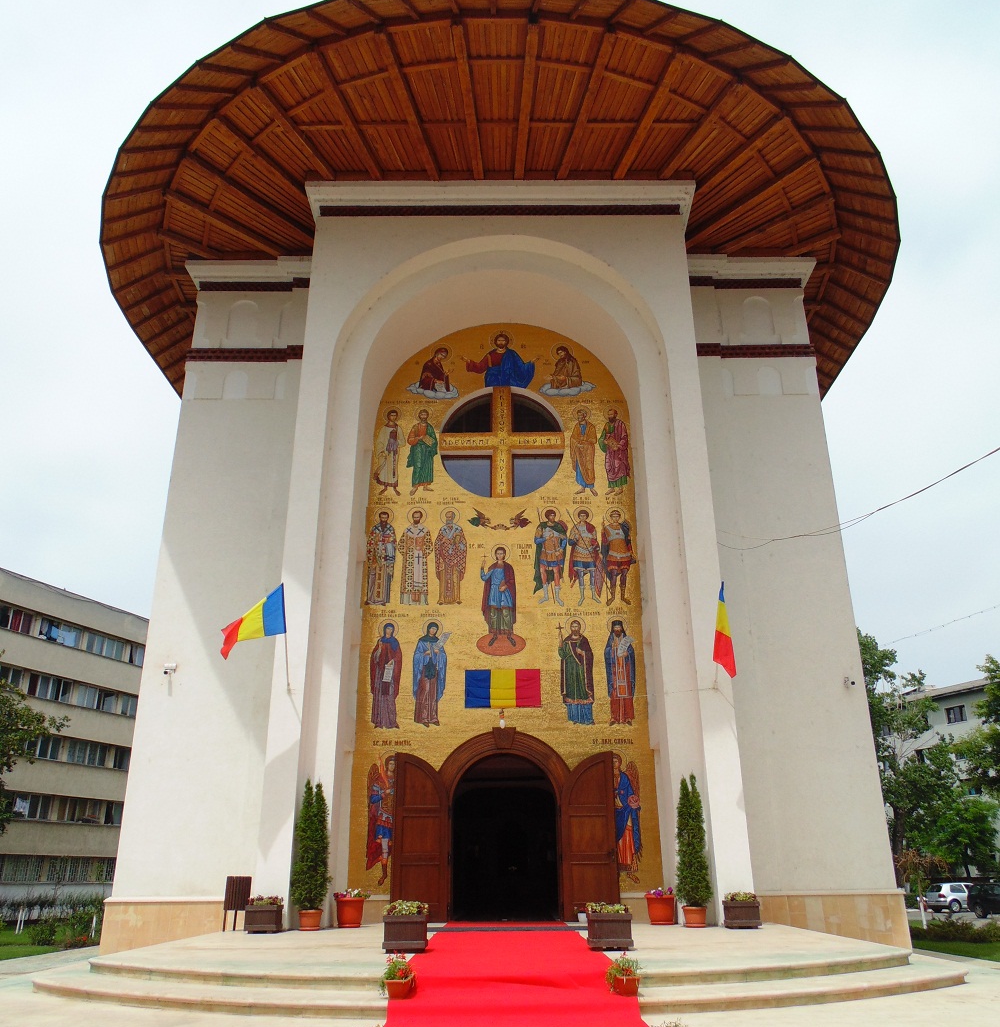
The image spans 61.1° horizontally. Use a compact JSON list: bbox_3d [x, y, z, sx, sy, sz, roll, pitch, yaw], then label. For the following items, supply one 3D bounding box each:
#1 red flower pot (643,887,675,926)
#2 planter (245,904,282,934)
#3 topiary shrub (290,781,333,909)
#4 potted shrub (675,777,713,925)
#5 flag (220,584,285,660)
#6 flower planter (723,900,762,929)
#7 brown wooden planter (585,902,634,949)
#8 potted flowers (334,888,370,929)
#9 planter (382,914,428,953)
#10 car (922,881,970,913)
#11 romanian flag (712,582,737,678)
[{"bbox_3d":[2.760,6.769,14.620,0.520,0.570,0.510,0,-23,0],"label":"red flower pot"},{"bbox_3d":[-3.888,6.687,13.993,0.520,0.420,0.470,0,-23,0],"label":"planter"},{"bbox_3d":[-3.163,5.533,14.238,0.620,2.100,0.600,0,-23,0],"label":"topiary shrub"},{"bbox_3d":[3.222,5.467,14.222,0.580,2.090,0.580,0,-23,0],"label":"potted shrub"},{"bbox_3d":[-4.361,1.923,15.077,1.150,1.250,0.450,0,-23,0],"label":"flag"},{"bbox_3d":[4.006,6.635,13.993,0.520,0.420,0.470,0,-23,0],"label":"flower planter"},{"bbox_3d":[1.410,5.292,10.898,0.540,0.540,0.500,0,-23,0],"label":"brown wooden planter"},{"bbox_3d":[-2.535,6.739,14.470,0.570,0.590,0.540,0,-23,0],"label":"potted flowers"},{"bbox_3d":[-1.145,5.024,10.136,0.510,0.390,0.510,0,-23,0],"label":"planter"},{"bbox_3d":[26.582,21.907,48.368,4.150,1.440,1.735,3,-23,-8],"label":"car"},{"bbox_3d":[4.125,2.134,15.572,0.360,1.680,0.500,0,-23,0],"label":"romanian flag"}]

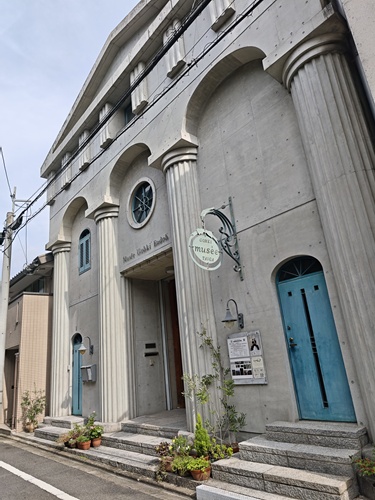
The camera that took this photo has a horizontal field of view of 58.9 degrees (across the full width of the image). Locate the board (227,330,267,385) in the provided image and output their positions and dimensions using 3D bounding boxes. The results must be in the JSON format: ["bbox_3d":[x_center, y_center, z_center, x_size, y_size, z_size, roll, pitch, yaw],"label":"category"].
[{"bbox_3d":[0.903,1.697,5.216,0.050,0.767,0.685,11,-24,-40],"label":"board"}]

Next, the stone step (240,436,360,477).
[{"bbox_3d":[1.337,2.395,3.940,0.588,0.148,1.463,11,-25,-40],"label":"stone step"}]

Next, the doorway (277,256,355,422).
[{"bbox_3d":[1.717,1.236,4.794,0.200,2.265,0.830,11,-25,-40],"label":"doorway"}]

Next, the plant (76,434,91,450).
[{"bbox_3d":[-2.001,3.725,6.442,0.269,0.254,0.269,11,-25,-40],"label":"plant"}]

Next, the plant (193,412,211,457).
[{"bbox_3d":[0.188,2.604,4.547,0.249,0.637,0.249,-5,-19,-2],"label":"plant"}]

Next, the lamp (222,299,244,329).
[{"bbox_3d":[0.711,1.018,5.303,0.420,0.477,0.250,11,-24,-40],"label":"lamp"}]

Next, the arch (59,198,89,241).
[{"bbox_3d":[-3.516,-1.178,10.898,0.430,0.910,2.170,11,-25,-40],"label":"arch"}]

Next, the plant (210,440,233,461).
[{"bbox_3d":[0.449,2.722,4.456,0.280,0.290,0.280,11,-24,-40],"label":"plant"}]

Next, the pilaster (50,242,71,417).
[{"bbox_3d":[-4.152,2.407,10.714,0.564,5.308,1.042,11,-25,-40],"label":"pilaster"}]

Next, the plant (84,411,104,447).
[{"bbox_3d":[-1.850,3.609,6.732,0.340,0.625,0.340,11,-24,-40],"label":"plant"}]

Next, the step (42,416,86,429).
[{"bbox_3d":[-3.264,4.619,8.953,0.573,0.154,1.714,11,-25,-40],"label":"step"}]

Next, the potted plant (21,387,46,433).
[{"bbox_3d":[-4.601,4.764,9.976,0.650,1.320,0.680,11,-25,-40],"label":"potted plant"}]

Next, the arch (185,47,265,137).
[{"bbox_3d":[0.708,-3.156,6.471,0.430,0.840,2.210,11,-25,-40],"label":"arch"}]

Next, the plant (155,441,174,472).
[{"bbox_3d":[-0.294,2.833,4.617,0.260,0.365,0.260,-5,-18,-2],"label":"plant"}]

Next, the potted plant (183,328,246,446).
[{"bbox_3d":[0.360,2.107,4.983,0.550,1.780,0.830,11,-24,-40],"label":"potted plant"}]

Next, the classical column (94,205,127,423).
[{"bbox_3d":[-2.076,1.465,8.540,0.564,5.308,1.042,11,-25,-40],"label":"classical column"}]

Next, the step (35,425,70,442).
[{"bbox_3d":[-3.432,4.796,8.664,0.500,0.158,1.630,11,-25,-40],"label":"step"}]

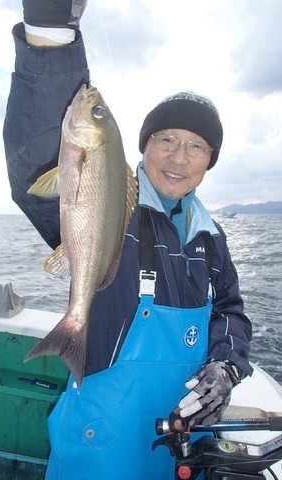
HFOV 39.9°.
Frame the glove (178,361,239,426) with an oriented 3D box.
[{"bbox_3d":[0.134,0.306,0.770,0.142,0.100,0.075,-43,-18,-26],"label":"glove"}]

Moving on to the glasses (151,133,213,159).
[{"bbox_3d":[0.099,-0.218,0.913,0.140,0.042,0.135,13,13,4],"label":"glasses"}]

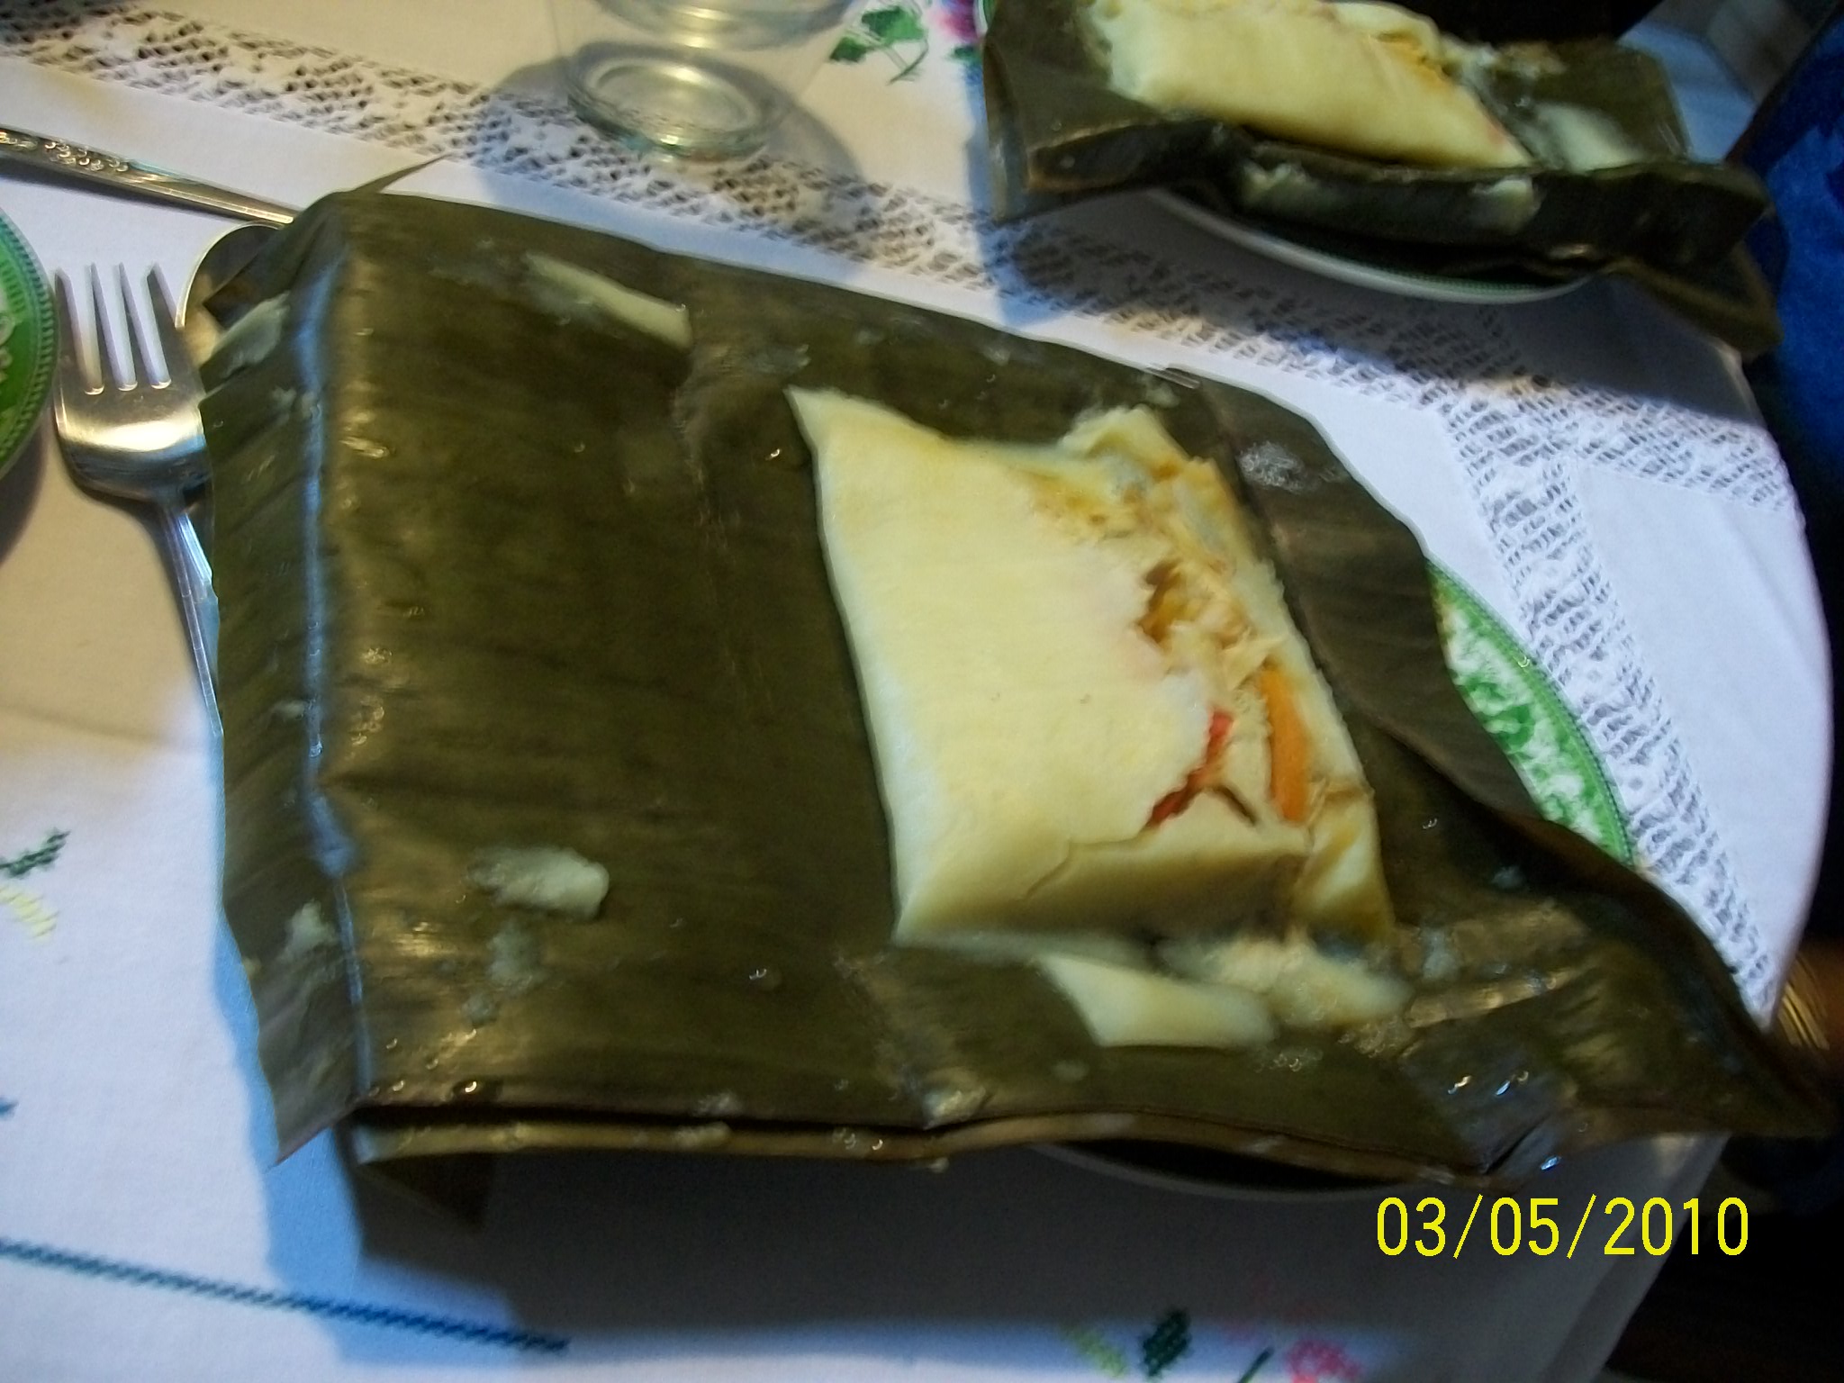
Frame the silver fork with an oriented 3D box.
[{"bbox_3d":[-0.138,-0.018,0.359,0.027,0.021,0.193,-7,49,-28],"label":"silver fork"}]

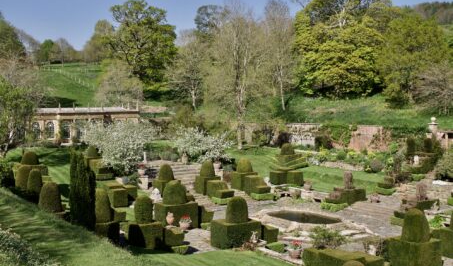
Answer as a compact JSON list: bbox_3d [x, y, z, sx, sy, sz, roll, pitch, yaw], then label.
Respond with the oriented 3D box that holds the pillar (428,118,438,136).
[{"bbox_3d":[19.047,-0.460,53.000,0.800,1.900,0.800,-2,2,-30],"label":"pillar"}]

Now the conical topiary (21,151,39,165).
[{"bbox_3d":[-15.079,1.914,44.178,1.360,0.978,1.360,-2,4,-34],"label":"conical topiary"}]

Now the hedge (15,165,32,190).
[{"bbox_3d":[-14.006,3.115,39.800,1.200,1.650,1.200,-3,6,-34],"label":"hedge"}]

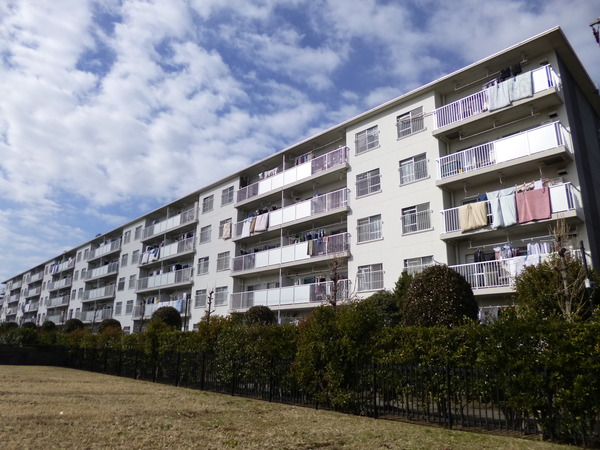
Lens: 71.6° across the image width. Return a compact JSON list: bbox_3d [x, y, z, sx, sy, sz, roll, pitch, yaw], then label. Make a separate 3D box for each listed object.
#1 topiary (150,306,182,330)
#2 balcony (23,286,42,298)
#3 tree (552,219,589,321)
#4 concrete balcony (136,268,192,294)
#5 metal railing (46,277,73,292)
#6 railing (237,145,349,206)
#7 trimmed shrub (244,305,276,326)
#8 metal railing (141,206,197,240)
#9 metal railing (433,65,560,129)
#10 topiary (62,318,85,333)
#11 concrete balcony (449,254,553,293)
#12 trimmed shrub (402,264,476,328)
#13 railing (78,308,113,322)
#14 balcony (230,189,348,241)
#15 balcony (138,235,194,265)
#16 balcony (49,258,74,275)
[{"bbox_3d":[-8.817,7.056,27.180,2.050,3.342,2.050,15,-21,-42],"label":"topiary"},{"bbox_3d":[-47.605,12.402,75.605,1.300,1.350,11.366,15,-21,-42],"label":"balcony"},{"bbox_3d":[7.526,2.126,11.476,1.150,5.018,1.150,15,-21,-42],"label":"tree"},{"bbox_3d":[-12.410,5.416,39.287,1.250,1.320,11.459,15,-21,-42],"label":"concrete balcony"},{"bbox_3d":[-35.867,9.234,63.814,1.300,1.350,11.366,15,-21,-42],"label":"metal railing"},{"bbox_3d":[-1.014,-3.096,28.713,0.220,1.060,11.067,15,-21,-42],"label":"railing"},{"bbox_3d":[-2.037,5.607,20.853,1.800,3.117,1.800,15,-21,-42],"label":"trimmed shrub"},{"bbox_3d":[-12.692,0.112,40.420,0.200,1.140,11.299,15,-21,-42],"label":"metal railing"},{"bbox_3d":[8.912,-5.401,19.268,1.250,1.320,5.410,15,-21,-42],"label":"metal railing"},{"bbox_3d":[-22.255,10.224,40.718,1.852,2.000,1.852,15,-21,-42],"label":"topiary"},{"bbox_3d":[8.842,2.208,17.212,1.177,1.375,5.414,15,-21,-42],"label":"concrete balcony"},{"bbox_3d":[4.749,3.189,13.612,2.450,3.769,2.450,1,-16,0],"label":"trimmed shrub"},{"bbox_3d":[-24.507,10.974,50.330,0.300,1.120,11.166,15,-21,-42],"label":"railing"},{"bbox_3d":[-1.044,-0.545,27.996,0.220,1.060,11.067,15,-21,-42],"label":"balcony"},{"bbox_3d":[-12.380,2.863,39.997,1.250,1.320,11.459,15,-21,-42],"label":"balcony"},{"bbox_3d":[-35.841,6.682,64.526,1.300,1.350,11.366,15,-21,-42],"label":"balcony"}]

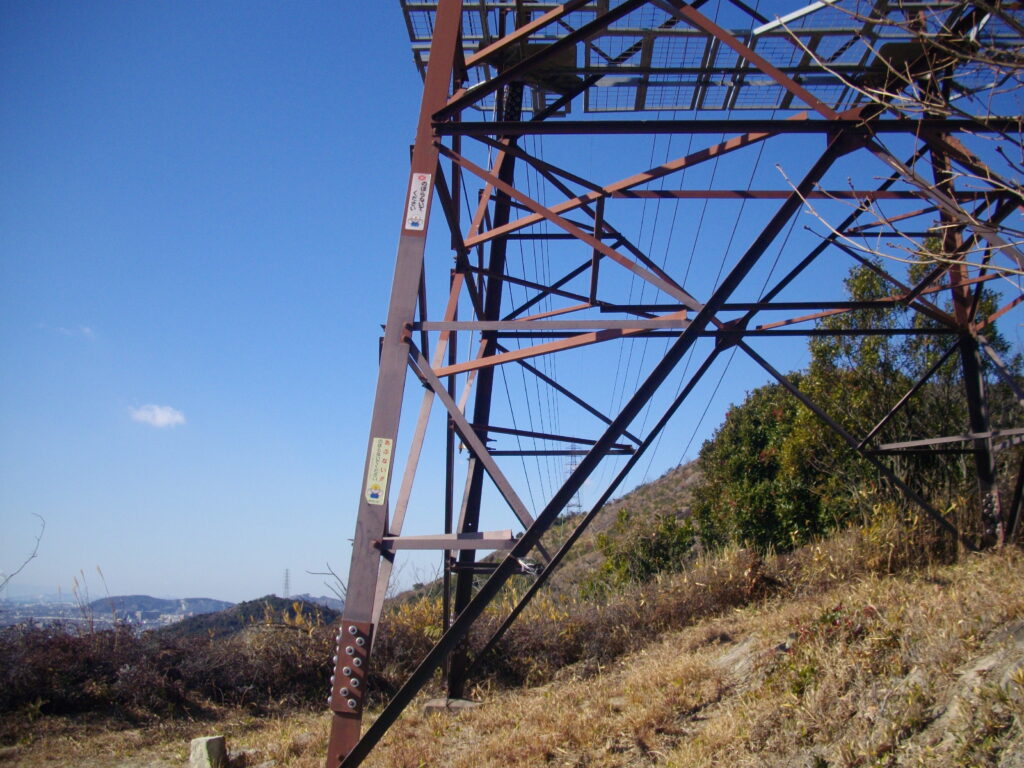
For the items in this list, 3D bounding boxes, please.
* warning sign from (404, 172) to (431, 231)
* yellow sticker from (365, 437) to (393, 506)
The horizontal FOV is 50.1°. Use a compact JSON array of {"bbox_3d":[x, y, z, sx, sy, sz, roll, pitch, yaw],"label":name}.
[{"bbox_3d":[-0.497,-0.969,5.807,0.097,0.331,0.008,5,-16,5],"label":"warning sign"},{"bbox_3d":[-0.659,0.429,5.398,0.097,0.331,0.008,5,-16,5],"label":"yellow sticker"}]

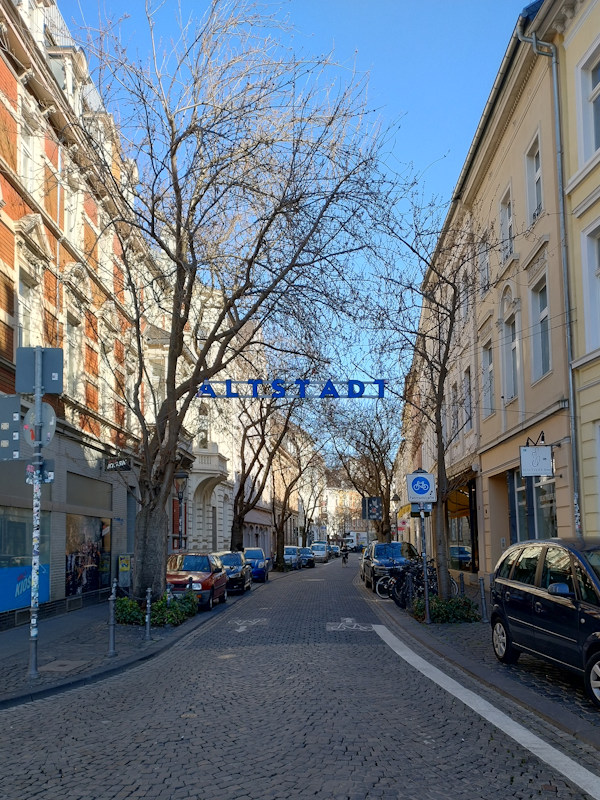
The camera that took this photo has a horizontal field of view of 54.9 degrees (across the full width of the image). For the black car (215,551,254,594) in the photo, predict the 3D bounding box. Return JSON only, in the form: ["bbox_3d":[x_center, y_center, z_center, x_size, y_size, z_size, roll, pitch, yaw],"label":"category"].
[{"bbox_3d":[-2.679,6.251,21.460,1.780,1.500,4.250,-1,-12,2],"label":"black car"}]

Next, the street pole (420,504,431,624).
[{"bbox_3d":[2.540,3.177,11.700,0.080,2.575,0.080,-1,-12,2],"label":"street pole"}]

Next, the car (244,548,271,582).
[{"bbox_3d":[-2.209,7.792,27.559,1.680,1.490,3.900,-1,-12,3],"label":"car"}]

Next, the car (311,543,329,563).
[{"bbox_3d":[1.920,15.279,57.683,1.780,1.720,4.400,-2,-12,5],"label":"car"}]

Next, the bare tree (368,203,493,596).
[{"bbox_3d":[3.049,0.222,13.500,2.900,9.500,2.900,-1,-12,2],"label":"bare tree"}]

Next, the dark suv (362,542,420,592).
[{"bbox_3d":[3.390,6.088,21.284,1.860,1.730,4.600,-1,-12,2],"label":"dark suv"}]

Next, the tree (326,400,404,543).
[{"bbox_3d":[2.835,3.952,25.800,3.500,8.000,3.500,-1,-12,2],"label":"tree"}]

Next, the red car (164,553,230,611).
[{"bbox_3d":[-3.019,4.850,15.752,1.700,1.430,4.050,-1,-12,1],"label":"red car"}]

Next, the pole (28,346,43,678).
[{"bbox_3d":[-3.308,1.334,7.250,0.100,4.091,0.100,-1,-12,2],"label":"pole"}]

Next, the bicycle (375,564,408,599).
[{"bbox_3d":[2.924,5.630,18.013,1.750,1.060,0.600,9,-15,-37],"label":"bicycle"}]

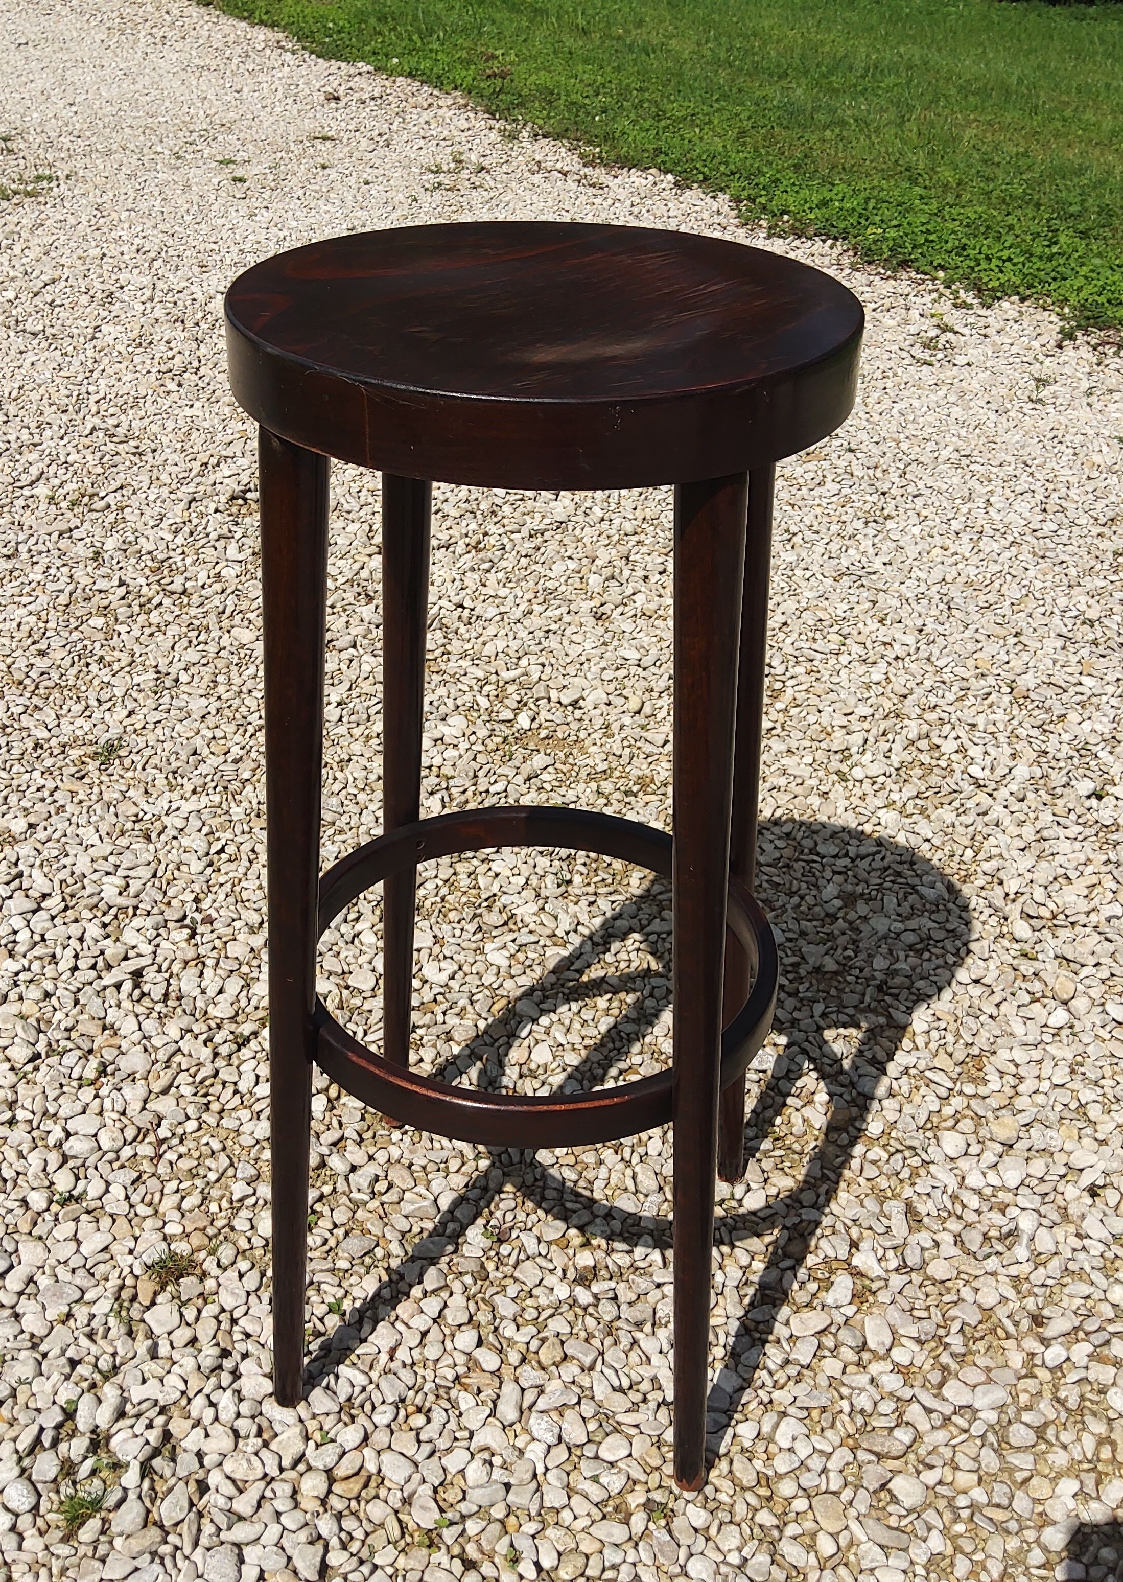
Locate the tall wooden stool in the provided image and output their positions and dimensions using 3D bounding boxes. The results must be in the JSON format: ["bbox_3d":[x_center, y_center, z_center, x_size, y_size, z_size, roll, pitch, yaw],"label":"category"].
[{"bbox_3d":[-0.019,0.067,1.085,0.347,0.804,0.347,7,33,8],"label":"tall wooden stool"}]

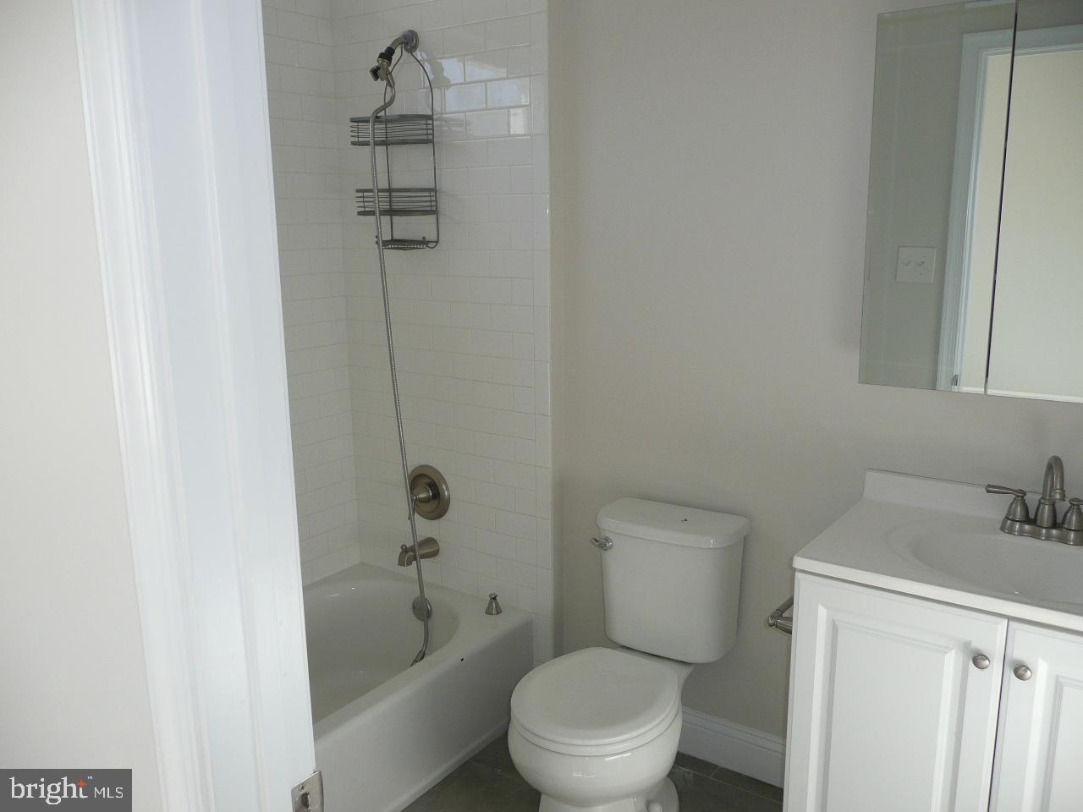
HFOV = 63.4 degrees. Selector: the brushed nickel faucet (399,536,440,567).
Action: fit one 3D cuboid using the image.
[{"bbox_3d":[-0.401,0.468,2.819,0.062,0.080,0.148,7,14,35],"label":"brushed nickel faucet"}]

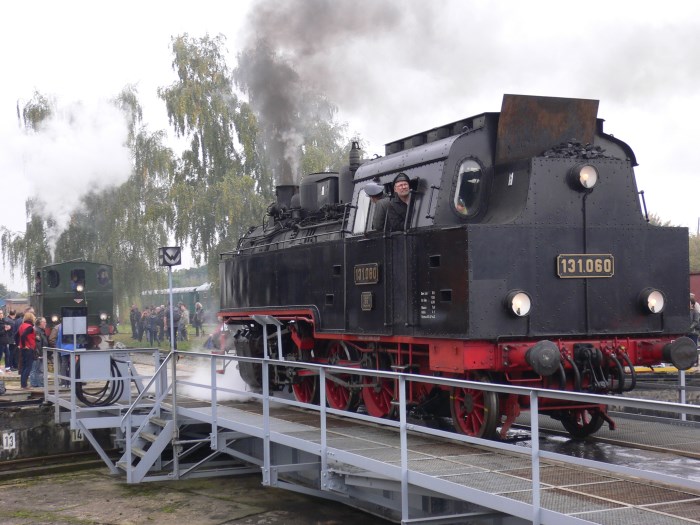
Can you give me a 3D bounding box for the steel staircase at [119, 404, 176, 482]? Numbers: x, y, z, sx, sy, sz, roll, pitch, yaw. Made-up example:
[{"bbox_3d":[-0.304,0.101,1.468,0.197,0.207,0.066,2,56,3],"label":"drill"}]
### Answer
[{"bbox_3d":[-3.545,3.107,21.323,0.870,1.220,1.120,0,-2,-23],"label":"steel staircase"}]

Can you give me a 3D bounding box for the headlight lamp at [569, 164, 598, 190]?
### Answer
[{"bbox_3d":[2.611,-0.942,13.738,0.280,0.280,0.170,0,-2,-23],"label":"headlight lamp"}]

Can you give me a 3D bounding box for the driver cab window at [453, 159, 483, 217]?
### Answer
[{"bbox_3d":[1.366,-0.873,14.229,0.410,0.690,0.060,0,-2,-23],"label":"driver cab window"}]

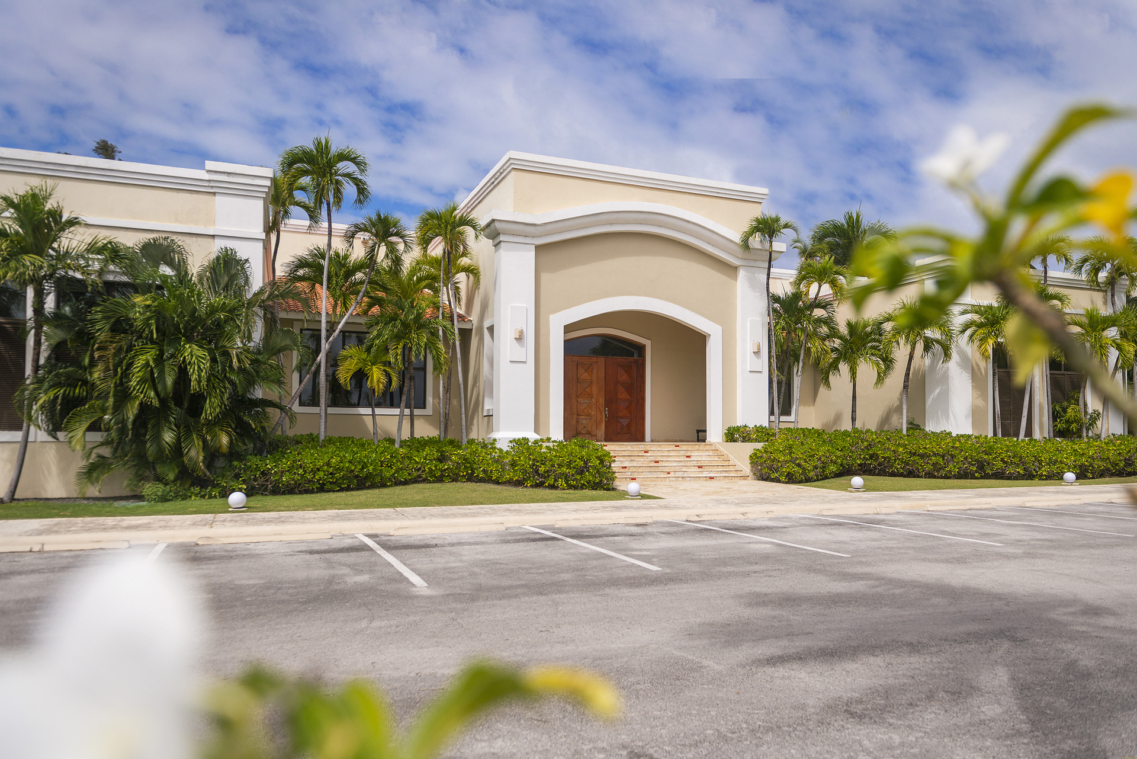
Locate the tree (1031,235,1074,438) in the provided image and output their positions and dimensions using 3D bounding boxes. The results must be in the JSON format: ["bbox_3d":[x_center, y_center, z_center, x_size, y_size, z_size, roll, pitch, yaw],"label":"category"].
[{"bbox_3d":[17.107,-1.080,27.022,2.020,8.309,2.020,2,-4,-21],"label":"tree"}]

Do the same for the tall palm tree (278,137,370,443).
[{"bbox_3d":[-6.428,-1.845,19.957,2.335,9.279,2.335,1,-5,-18],"label":"tall palm tree"}]

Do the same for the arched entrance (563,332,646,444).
[{"bbox_3d":[1.296,0.277,26.277,3.172,3.750,0.300,2,-5,-23],"label":"arched entrance"}]

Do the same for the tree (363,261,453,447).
[{"bbox_3d":[-4.199,-0.353,19.799,2.222,5.558,2.222,2,-4,-21],"label":"tree"}]

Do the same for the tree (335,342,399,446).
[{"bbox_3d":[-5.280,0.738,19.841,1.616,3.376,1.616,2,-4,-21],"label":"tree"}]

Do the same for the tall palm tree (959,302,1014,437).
[{"bbox_3d":[14.064,0.292,25.504,1.825,5.906,1.825,-2,-5,29],"label":"tall palm tree"}]

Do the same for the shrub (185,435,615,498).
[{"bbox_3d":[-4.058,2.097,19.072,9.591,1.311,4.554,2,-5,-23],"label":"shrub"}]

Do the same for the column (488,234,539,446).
[{"bbox_3d":[-1.706,-0.945,23.267,1.232,6.767,0.959,2,-4,-21],"label":"column"}]

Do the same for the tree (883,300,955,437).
[{"bbox_3d":[12.571,0.055,27.227,2.373,6.023,2.373,2,-4,-21],"label":"tree"}]

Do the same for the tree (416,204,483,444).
[{"bbox_3d":[-3.448,-1.097,22.056,1.904,8.120,1.904,1,-5,-9],"label":"tree"}]

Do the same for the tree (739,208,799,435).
[{"bbox_3d":[6.422,-1.131,24.269,1.847,8.543,1.847,-1,-5,15],"label":"tree"}]

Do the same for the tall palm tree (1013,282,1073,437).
[{"bbox_3d":[16.596,-0.026,26.596,2.023,6.713,2.023,-3,-5,32],"label":"tall palm tree"}]

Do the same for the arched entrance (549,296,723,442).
[{"bbox_3d":[2.280,-0.325,24.952,6.249,4.773,0.606,2,-4,-21],"label":"arched entrance"}]

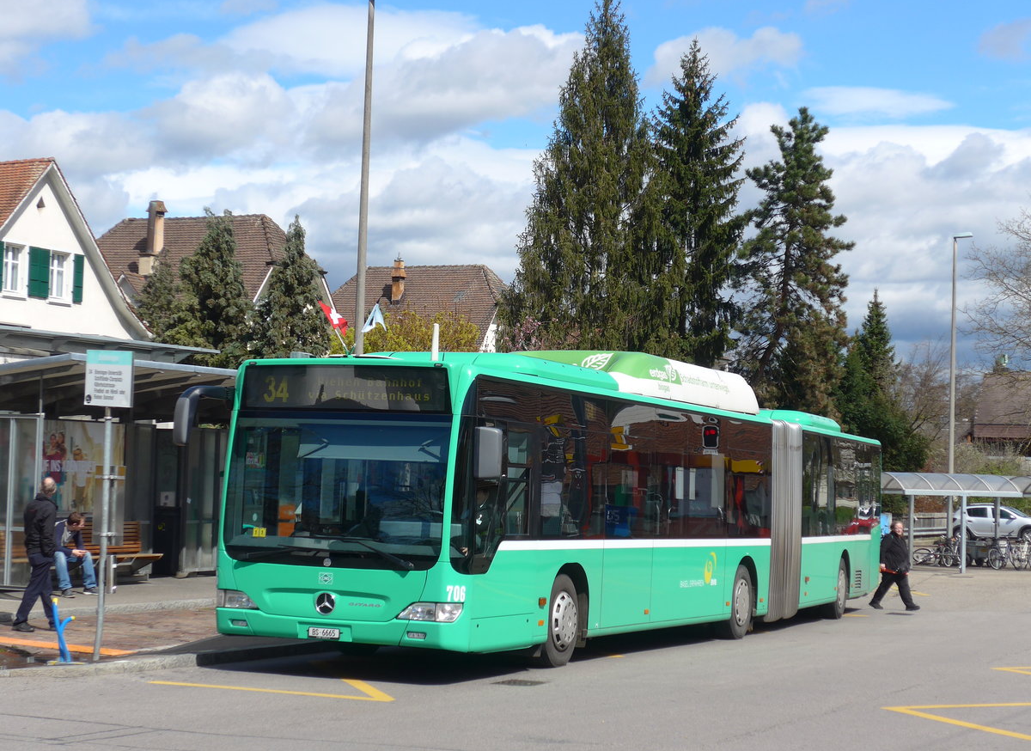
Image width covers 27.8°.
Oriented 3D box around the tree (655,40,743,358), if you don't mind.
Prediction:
[{"bbox_3d":[5.985,-2.792,71.464,4.400,17.810,4.400,2,-3,0],"label":"tree"}]

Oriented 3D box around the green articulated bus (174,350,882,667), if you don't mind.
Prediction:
[{"bbox_3d":[1.760,1.654,27.001,2.800,3.340,17.950,0,-4,22],"label":"green articulated bus"}]

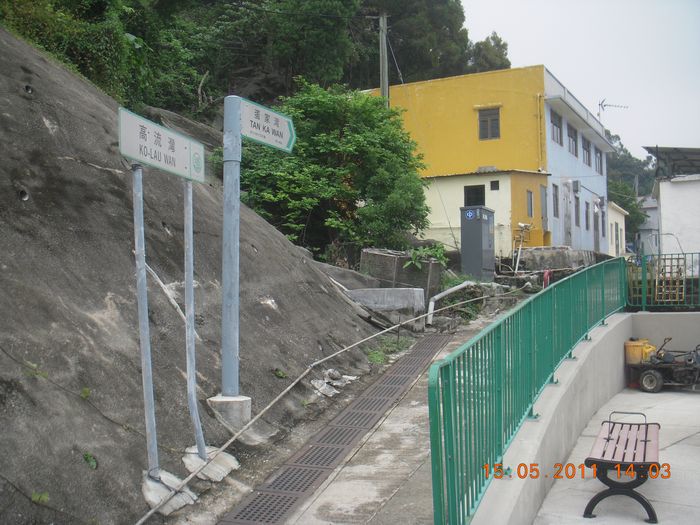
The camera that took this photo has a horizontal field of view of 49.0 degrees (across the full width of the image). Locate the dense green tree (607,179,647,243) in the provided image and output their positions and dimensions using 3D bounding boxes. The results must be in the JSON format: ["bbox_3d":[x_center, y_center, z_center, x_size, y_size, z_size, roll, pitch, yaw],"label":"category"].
[{"bbox_3d":[17.377,-3.188,49.000,3.600,4.600,3.500,0,-4,0],"label":"dense green tree"}]

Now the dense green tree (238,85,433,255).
[{"bbox_3d":[-0.363,-2.225,18.000,4.300,4.100,4.000,0,-4,0],"label":"dense green tree"}]

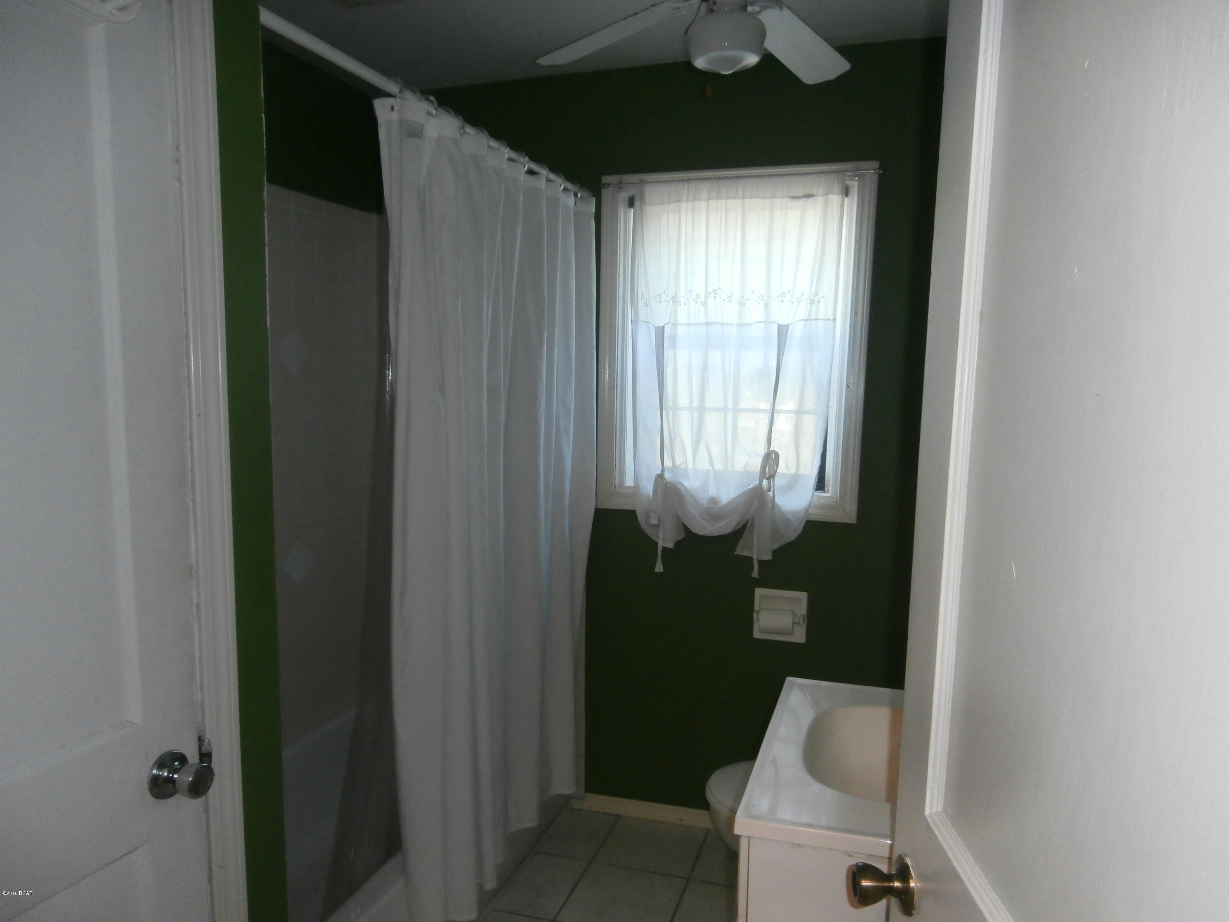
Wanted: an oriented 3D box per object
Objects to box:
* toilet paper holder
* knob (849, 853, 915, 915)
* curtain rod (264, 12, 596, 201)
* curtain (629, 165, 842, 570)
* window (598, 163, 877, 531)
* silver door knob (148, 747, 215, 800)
[{"bbox_3d":[0.513,0.479,2.637,0.161,0.158,0.070,3,6,18],"label":"toilet paper holder"},{"bbox_3d":[0.306,0.487,0.980,0.061,0.066,0.066,1,6,2],"label":"knob"},{"bbox_3d":[-0.304,-0.756,1.990,0.027,0.027,1.520,3,7,17],"label":"curtain rod"},{"bbox_3d":[0.351,-0.247,2.567,0.620,1.201,0.080,3,6,18],"label":"curtain"},{"bbox_3d":[0.354,-0.355,2.635,0.830,1.055,0.090,3,6,18],"label":"window"},{"bbox_3d":[-0.602,0.444,1.194,0.060,0.067,0.067,3,6,18],"label":"silver door knob"}]

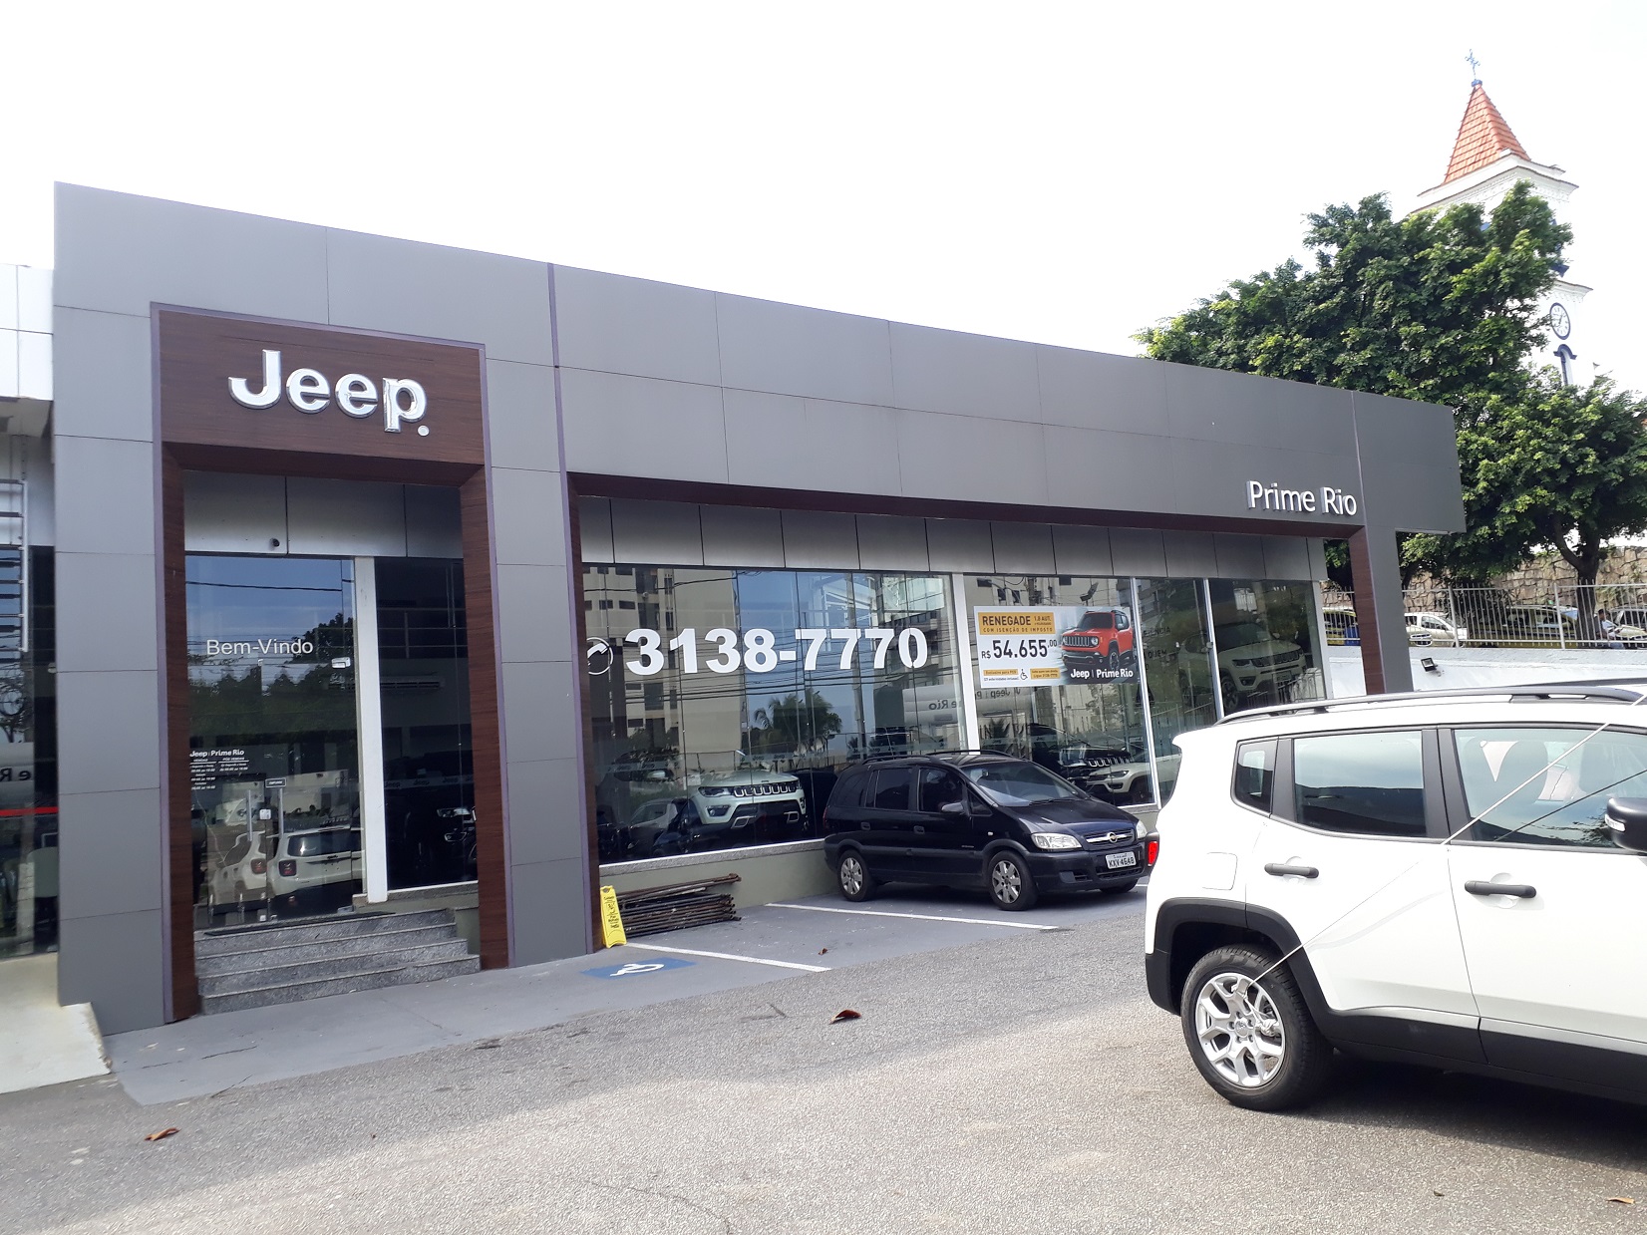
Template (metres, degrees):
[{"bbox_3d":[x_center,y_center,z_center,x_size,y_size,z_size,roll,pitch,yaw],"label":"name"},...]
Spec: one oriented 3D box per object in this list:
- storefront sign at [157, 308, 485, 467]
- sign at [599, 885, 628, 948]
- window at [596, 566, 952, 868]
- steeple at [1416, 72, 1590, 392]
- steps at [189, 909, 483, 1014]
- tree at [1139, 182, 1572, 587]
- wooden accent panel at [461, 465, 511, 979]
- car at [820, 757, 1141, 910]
[{"bbox_3d":[-4.563,-2.090,11.909,2.870,1.190,0.150,0,-8,-34],"label":"storefront sign"},{"bbox_3d":[-2.165,3.038,13.075,0.200,0.610,0.280,-9,-8,33],"label":"sign"},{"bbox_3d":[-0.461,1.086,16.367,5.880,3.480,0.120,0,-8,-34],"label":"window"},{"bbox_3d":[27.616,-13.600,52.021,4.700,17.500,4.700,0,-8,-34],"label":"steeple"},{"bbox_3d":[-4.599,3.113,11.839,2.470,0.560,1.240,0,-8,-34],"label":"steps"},{"bbox_3d":[13.317,-5.176,32.000,10.300,11.000,9.200,-7,-7,23],"label":"tree"},{"bbox_3d":[-3.294,0.917,12.403,0.220,4.830,0.200,0,-8,-34],"label":"wooden accent panel"},{"bbox_3d":[1.760,2.368,14.684,1.760,1.660,4.320,0,-8,-36],"label":"car"}]

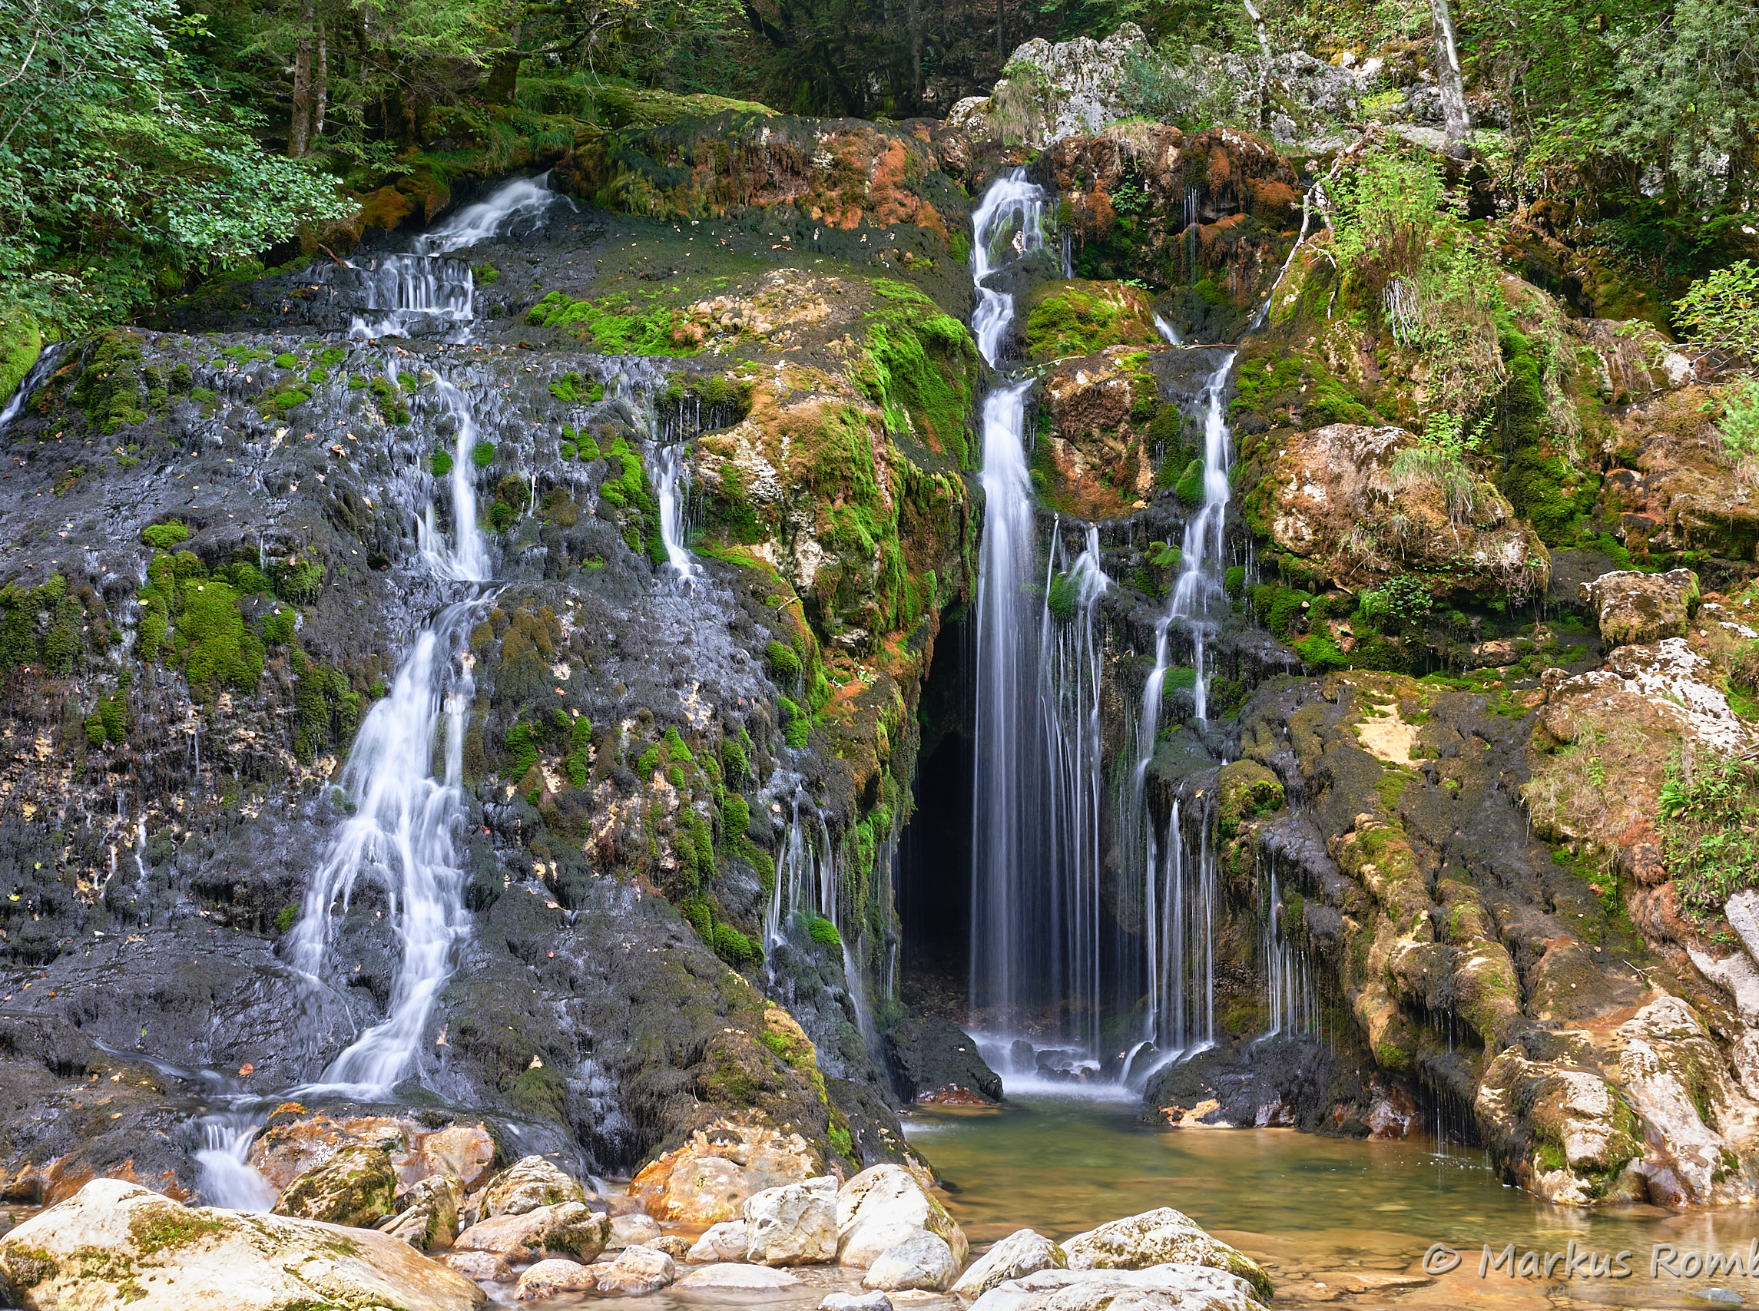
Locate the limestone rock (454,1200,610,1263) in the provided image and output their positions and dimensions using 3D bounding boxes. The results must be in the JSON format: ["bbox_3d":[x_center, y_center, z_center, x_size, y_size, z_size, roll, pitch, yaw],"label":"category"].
[{"bbox_3d":[-1.489,2.473,9.100,0.676,0.279,0.420,1,-7,-9],"label":"limestone rock"}]

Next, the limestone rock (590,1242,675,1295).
[{"bbox_3d":[-0.966,2.416,8.400,0.339,0.197,0.280,1,-7,-6],"label":"limestone rock"}]

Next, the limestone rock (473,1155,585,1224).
[{"bbox_3d":[-1.418,2.192,8.662,0.468,0.309,0.375,0,-2,0],"label":"limestone rock"}]

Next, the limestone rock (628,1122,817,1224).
[{"bbox_3d":[-0.761,2.522,10.350,0.918,0.512,0.700,1,-7,-4],"label":"limestone rock"}]

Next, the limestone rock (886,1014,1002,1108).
[{"bbox_3d":[0.494,3.108,16.300,0.952,0.704,0.850,0,-7,2],"label":"limestone rock"}]

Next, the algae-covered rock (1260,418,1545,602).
[{"bbox_3d":[3.830,-1.057,15.600,2.137,1.309,1.500,-2,-7,14],"label":"algae-covered rock"}]

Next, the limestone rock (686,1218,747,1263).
[{"bbox_3d":[-0.615,2.242,8.161,0.247,0.166,0.198,0,-2,0],"label":"limestone rock"}]

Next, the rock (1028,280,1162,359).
[{"bbox_3d":[1.790,-2.791,17.800,1.104,0.645,0.900,-1,-7,6],"label":"rock"}]

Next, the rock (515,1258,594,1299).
[{"bbox_3d":[-1.273,2.441,8.350,0.313,0.166,0.250,1,-7,-8],"label":"rock"}]

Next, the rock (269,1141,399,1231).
[{"bbox_3d":[-2.236,2.186,8.748,0.517,0.355,0.388,0,-2,0],"label":"rock"}]

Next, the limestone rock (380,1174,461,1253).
[{"bbox_3d":[-1.831,2.208,8.450,0.353,0.307,0.300,0,-2,0],"label":"limestone rock"}]

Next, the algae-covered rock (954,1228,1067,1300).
[{"bbox_3d":[0.527,2.433,8.500,0.447,0.298,0.380,0,-7,3],"label":"algae-covered rock"}]

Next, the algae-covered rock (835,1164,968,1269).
[{"bbox_3d":[0.087,2.140,8.086,0.507,0.402,0.431,0,-2,0],"label":"algae-covered rock"}]

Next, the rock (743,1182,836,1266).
[{"bbox_3d":[-0.384,2.431,9.100,0.407,0.368,0.360,0,-7,-2],"label":"rock"}]

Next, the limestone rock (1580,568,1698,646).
[{"bbox_3d":[4.100,-0.249,11.500,0.630,0.426,0.504,0,-2,0],"label":"limestone rock"}]

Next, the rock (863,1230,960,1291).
[{"bbox_3d":[0.115,2.211,7.784,0.359,0.212,0.287,0,-2,0],"label":"rock"}]

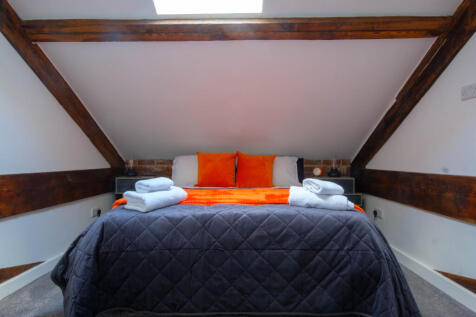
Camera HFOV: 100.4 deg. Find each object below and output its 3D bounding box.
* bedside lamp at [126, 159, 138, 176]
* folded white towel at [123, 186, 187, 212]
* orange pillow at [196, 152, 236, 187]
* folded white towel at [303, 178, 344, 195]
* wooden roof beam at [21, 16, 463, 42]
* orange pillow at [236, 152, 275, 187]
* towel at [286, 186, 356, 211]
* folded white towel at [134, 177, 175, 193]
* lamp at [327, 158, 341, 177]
[{"bbox_3d":[-1.220,0.105,2.300,0.120,0.210,0.120,0,-1,0],"label":"bedside lamp"},{"bbox_3d":[-0.513,0.248,1.275,0.220,0.085,0.340,0,-1,25],"label":"folded white towel"},{"bbox_3d":[-0.230,0.130,2.160,0.425,0.400,0.130,0,-22,1],"label":"orange pillow"},{"bbox_3d":[0.554,0.180,1.290,0.210,0.070,0.145,0,-1,-22],"label":"folded white towel"},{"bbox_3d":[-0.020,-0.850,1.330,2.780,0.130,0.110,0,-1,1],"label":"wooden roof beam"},{"bbox_3d":[0.200,0.130,2.160,0.425,0.400,0.130,0,-22,1],"label":"orange pillow"},{"bbox_3d":[0.525,0.250,1.265,0.340,0.085,0.220,0,-1,23],"label":"towel"},{"bbox_3d":[-0.542,0.172,1.315,0.135,0.070,0.220,0,-1,30],"label":"folded white towel"},{"bbox_3d":[1.120,0.105,2.300,0.130,0.210,0.130,0,-1,0],"label":"lamp"}]

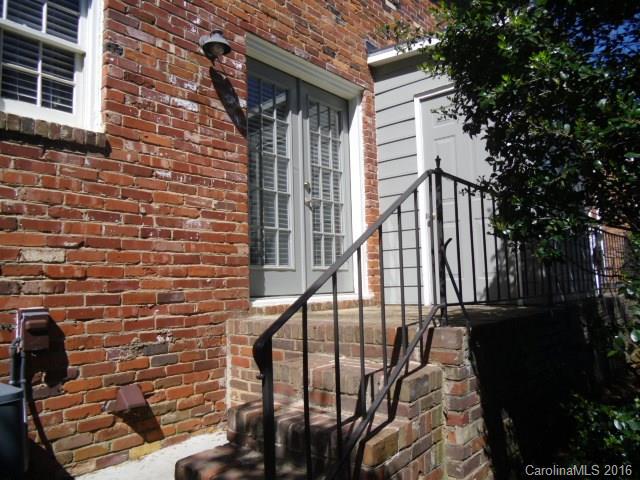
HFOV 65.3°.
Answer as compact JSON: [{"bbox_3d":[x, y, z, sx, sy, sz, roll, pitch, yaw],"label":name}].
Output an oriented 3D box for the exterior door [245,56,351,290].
[{"bbox_3d":[-0.177,-0.497,4.630,0.070,2.015,1.480,-7,-8,41],"label":"exterior door"}]

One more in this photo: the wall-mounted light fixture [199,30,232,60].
[{"bbox_3d":[-0.760,-1.454,3.638,0.240,0.160,0.200,-7,-8,41],"label":"wall-mounted light fixture"}]

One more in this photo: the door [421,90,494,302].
[{"bbox_3d":[1.367,-0.416,4.688,0.820,2.025,0.060,-7,-8,41],"label":"door"}]

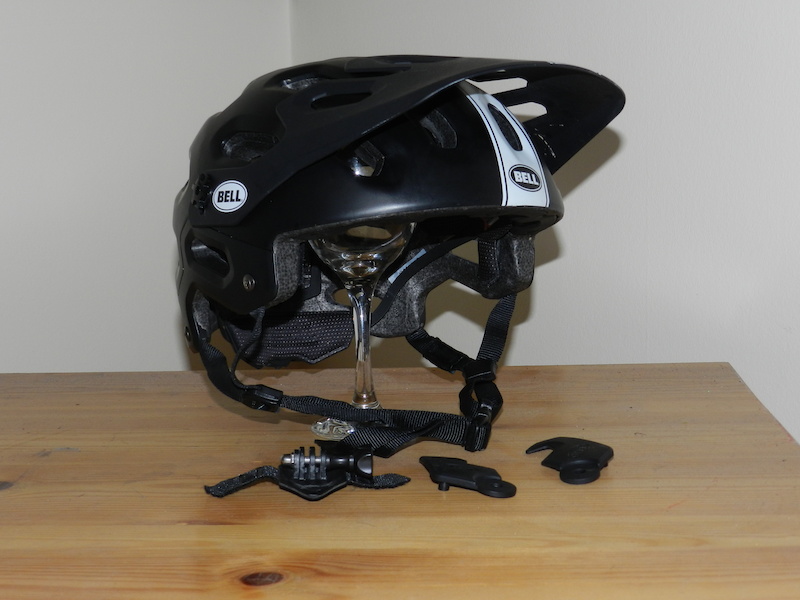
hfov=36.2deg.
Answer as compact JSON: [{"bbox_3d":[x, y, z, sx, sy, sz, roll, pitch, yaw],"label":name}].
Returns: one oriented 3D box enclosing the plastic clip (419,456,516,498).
[{"bbox_3d":[0.036,0.098,0.678,0.065,0.011,0.029,5,13,30],"label":"plastic clip"}]

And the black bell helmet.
[{"bbox_3d":[-0.006,-0.030,0.749,0.332,0.237,0.212,10,16,43],"label":"black bell helmet"}]

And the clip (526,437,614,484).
[{"bbox_3d":[0.097,0.091,0.704,0.047,0.012,0.050,6,14,33],"label":"clip"}]

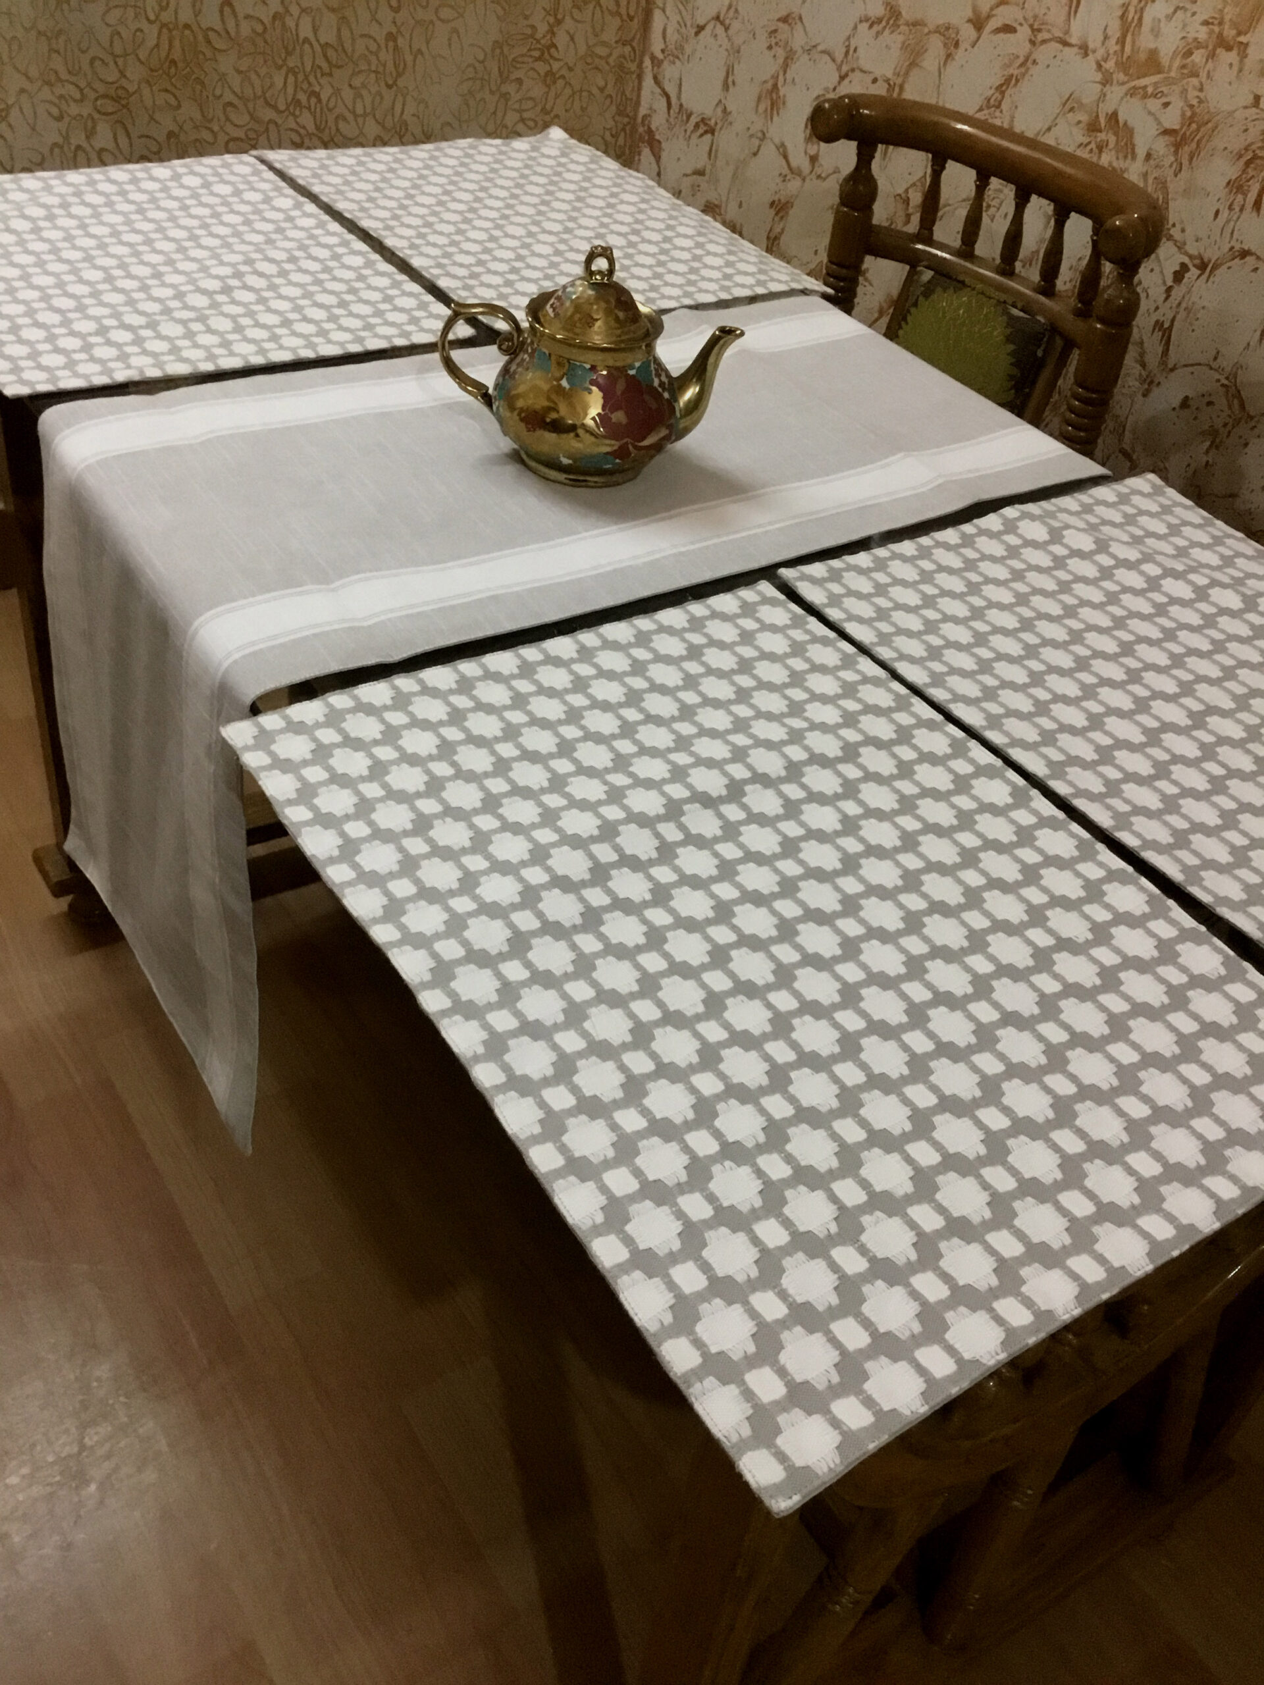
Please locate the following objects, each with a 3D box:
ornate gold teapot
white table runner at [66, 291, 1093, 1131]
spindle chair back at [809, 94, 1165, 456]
[{"bbox_3d":[-0.031,-0.349,1.085,0.216,0.160,0.128,3,41,-8],"label":"ornate gold teapot"},{"bbox_3d":[-0.044,-0.145,1.282,0.777,0.410,0.396,-20,48,-30],"label":"white table runner"},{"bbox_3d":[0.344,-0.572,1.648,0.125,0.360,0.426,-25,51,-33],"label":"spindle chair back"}]

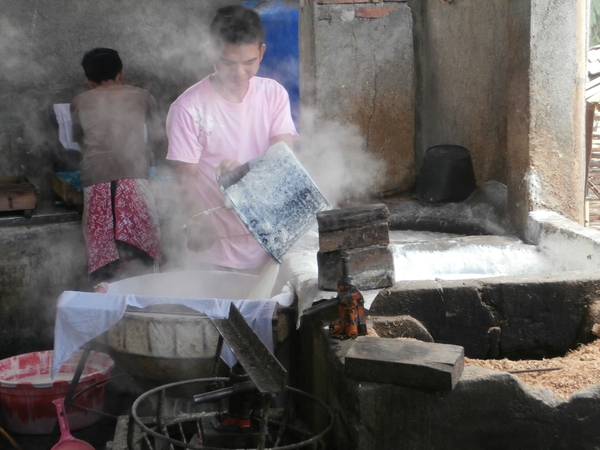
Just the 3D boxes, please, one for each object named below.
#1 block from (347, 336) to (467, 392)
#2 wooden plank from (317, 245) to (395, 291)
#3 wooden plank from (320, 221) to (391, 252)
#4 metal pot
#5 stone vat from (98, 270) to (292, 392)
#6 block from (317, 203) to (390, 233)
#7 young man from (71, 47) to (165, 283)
[{"bbox_3d":[0.278,0.367,3.120,0.295,0.061,0.128,6,26,13],"label":"block"},{"bbox_3d":[0.162,0.122,3.480,0.214,0.109,0.120,-2,10,-11],"label":"wooden plank"},{"bbox_3d":[0.159,0.033,3.480,0.198,0.061,0.110,-5,10,-10],"label":"wooden plank"},{"bbox_3d":[0.599,-0.210,4.850,0.250,0.200,0.250,-1,19,0],"label":"metal pot"},{"bbox_3d":[-0.301,0.323,3.380,0.560,0.290,0.560,-1,9,0],"label":"stone vat"},{"bbox_3d":[0.158,-0.026,3.480,0.203,0.046,0.105,-6,10,-10],"label":"block"},{"bbox_3d":[-0.794,-0.071,5.237,0.420,1.420,0.440,-2,10,-6],"label":"young man"}]

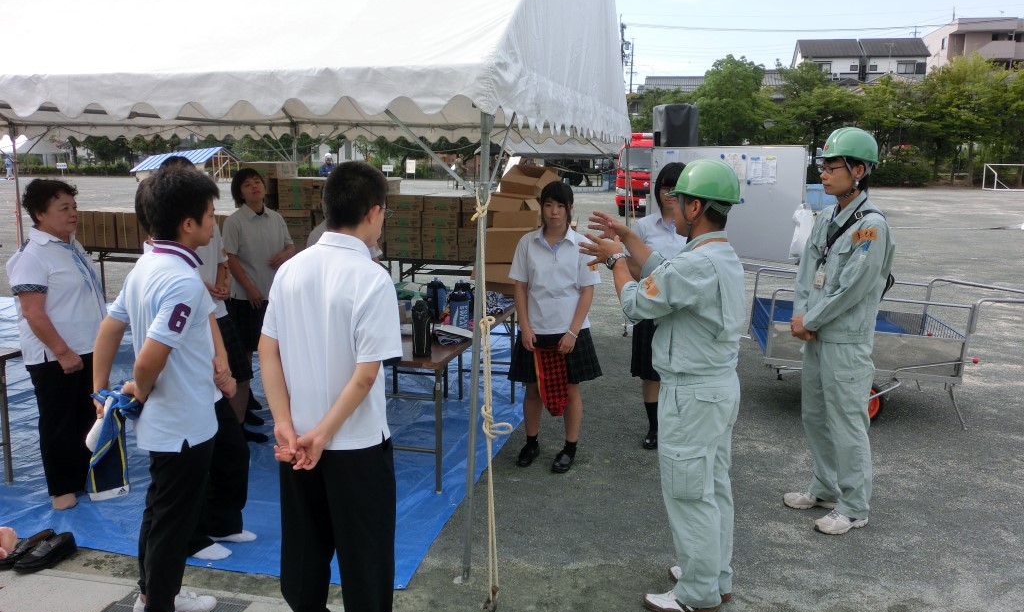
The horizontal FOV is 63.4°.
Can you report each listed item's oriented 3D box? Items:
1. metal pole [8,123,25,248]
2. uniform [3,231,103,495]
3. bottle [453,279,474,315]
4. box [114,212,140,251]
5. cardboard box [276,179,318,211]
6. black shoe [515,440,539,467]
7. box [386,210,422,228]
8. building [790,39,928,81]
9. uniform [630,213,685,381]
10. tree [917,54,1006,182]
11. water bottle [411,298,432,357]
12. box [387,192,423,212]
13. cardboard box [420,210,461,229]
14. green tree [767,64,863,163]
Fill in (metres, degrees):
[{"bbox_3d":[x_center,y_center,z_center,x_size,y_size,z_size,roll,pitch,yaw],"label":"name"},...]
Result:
[{"bbox_3d":[-5.948,-1.070,10.023,0.045,2.080,0.045,3,10,13],"label":"metal pole"},{"bbox_3d":[-2.196,0.295,4.001,0.380,1.340,0.450,2,10,8],"label":"uniform"},{"bbox_3d":[-0.297,-0.024,5.195,0.105,0.270,0.105,0,11,0],"label":"bottle"},{"bbox_3d":[-4.485,-0.913,9.938,0.296,0.422,0.360,3,10,13],"label":"box"},{"bbox_3d":[-2.186,-1.178,8.710,0.372,0.311,0.400,2,10,10],"label":"cardboard box"},{"bbox_3d":[0.085,0.834,4.804,0.090,0.100,0.240,6,12,27],"label":"black shoe"},{"bbox_3d":[-1.130,-0.967,9.116,0.405,0.172,0.370,3,10,13],"label":"box"},{"bbox_3d":[31.618,-20.261,76.576,11.200,8.400,7.500,1,11,7],"label":"building"},{"bbox_3d":[0.900,-0.053,4.914,0.460,1.005,0.300,2,11,13],"label":"uniform"},{"bbox_3d":[31.475,-13.059,58.000,6.100,9.100,5.600,1,10,0],"label":"tree"},{"bbox_3d":[-0.477,0.106,4.341,0.100,0.300,0.100,0,10,0],"label":"water bottle"},{"bbox_3d":[-1.106,-1.131,9.081,0.405,0.172,0.370,3,10,13],"label":"box"},{"bbox_3d":[-0.724,-0.946,9.023,0.405,0.172,0.370,3,10,13],"label":"cardboard box"},{"bbox_3d":[22.596,-13.624,62.558,7.400,9.210,7.400,0,10,0],"label":"green tree"}]

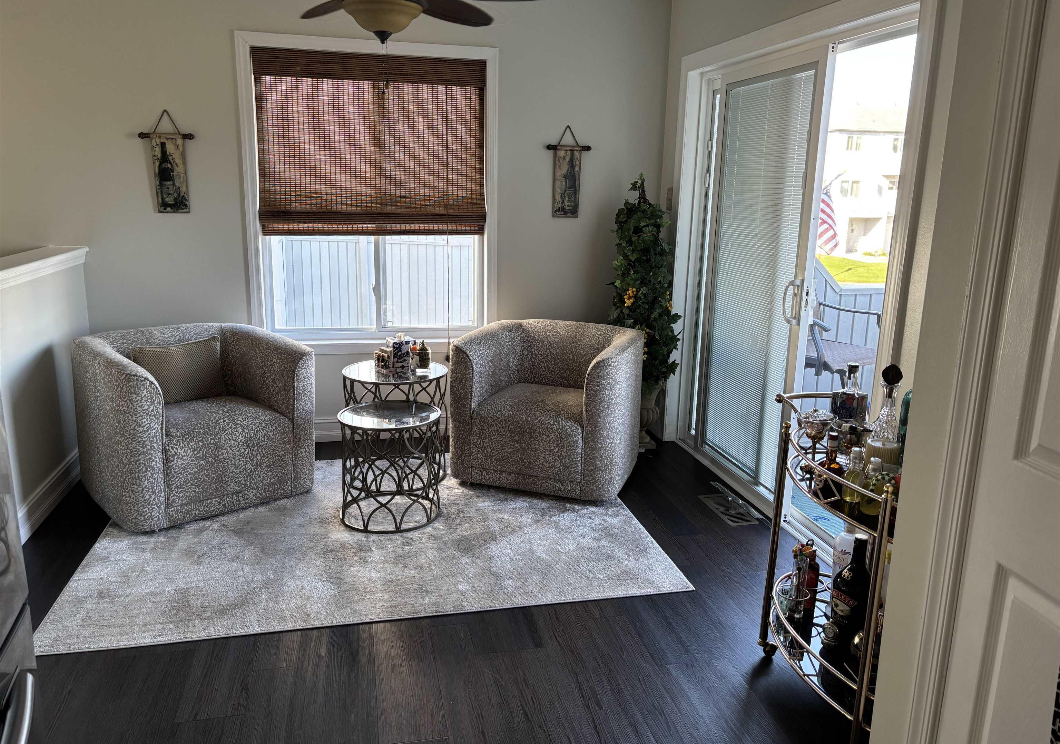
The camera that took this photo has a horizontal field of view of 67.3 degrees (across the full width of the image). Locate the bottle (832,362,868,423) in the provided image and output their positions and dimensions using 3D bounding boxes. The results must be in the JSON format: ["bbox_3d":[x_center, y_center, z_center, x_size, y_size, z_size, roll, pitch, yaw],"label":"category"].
[{"bbox_3d":[0.941,0.107,2.341,0.076,0.257,0.076,-12,18,-43],"label":"bottle"}]

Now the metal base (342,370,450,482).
[{"bbox_3d":[-0.657,0.252,3.927,0.505,0.528,0.505,-2,13,-14],"label":"metal base"}]

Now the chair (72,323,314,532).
[{"bbox_3d":[-1.568,0.204,3.681,0.850,0.700,0.870,-10,17,-41],"label":"chair"}]

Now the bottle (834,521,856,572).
[{"bbox_3d":[0.958,0.586,2.416,0.078,0.325,0.078,-5,14,-25],"label":"bottle"}]

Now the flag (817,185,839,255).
[{"bbox_3d":[4.780,-2.481,13.000,0.500,1.200,0.350,7,14,22],"label":"flag"}]

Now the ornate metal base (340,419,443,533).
[{"bbox_3d":[-0.608,0.405,3.465,0.437,0.442,0.437,-2,13,-14],"label":"ornate metal base"}]

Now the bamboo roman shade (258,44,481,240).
[{"bbox_3d":[-0.808,-1.171,4.148,1.165,0.910,0.080,-2,13,-14],"label":"bamboo roman shade"}]

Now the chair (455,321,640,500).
[{"bbox_3d":[0.114,0.144,4.074,0.850,0.700,0.860,5,14,17],"label":"chair"}]

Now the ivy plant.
[{"bbox_3d":[0.608,-0.460,4.347,0.390,1.210,0.370,-2,13,-14],"label":"ivy plant"}]

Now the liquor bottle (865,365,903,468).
[{"bbox_3d":[1.034,0.115,2.305,0.105,0.272,0.105,12,17,38],"label":"liquor bottle"}]

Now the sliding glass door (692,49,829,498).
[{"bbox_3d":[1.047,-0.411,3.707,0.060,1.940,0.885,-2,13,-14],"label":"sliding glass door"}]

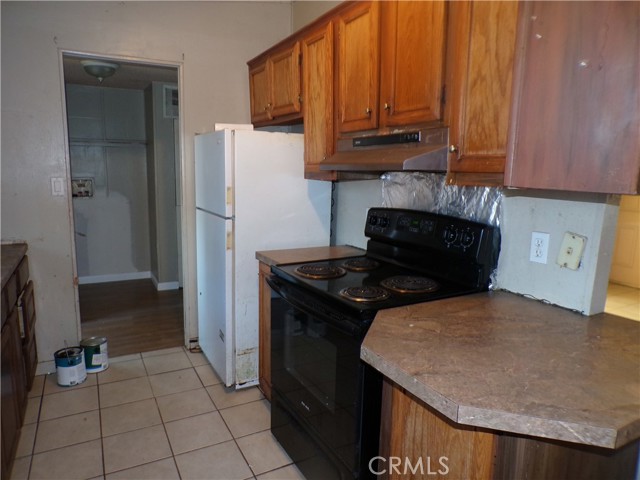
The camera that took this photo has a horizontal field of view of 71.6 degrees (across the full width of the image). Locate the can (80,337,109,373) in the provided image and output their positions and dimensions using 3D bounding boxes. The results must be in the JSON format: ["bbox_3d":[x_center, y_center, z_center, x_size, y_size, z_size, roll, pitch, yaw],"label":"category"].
[{"bbox_3d":[-1.557,0.797,3.071,0.166,0.193,0.166,-4,11,-28],"label":"can"}]

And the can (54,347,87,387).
[{"bbox_3d":[-1.618,0.826,2.888,0.168,0.194,0.168,-4,11,-28],"label":"can"}]

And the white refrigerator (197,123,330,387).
[{"bbox_3d":[-0.421,0.087,3.175,0.726,1.616,0.736,-4,11,-28],"label":"white refrigerator"}]

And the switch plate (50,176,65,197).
[{"bbox_3d":[-1.675,-0.338,2.833,0.070,0.114,0.008,-4,11,-28],"label":"switch plate"}]

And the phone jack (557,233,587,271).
[{"bbox_3d":[0.918,0.043,1.627,0.012,0.120,0.074,-4,19,-28],"label":"phone jack"}]

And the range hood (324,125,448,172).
[{"bbox_3d":[0.369,-0.376,1.974,0.504,0.158,0.756,-4,11,-28],"label":"range hood"}]

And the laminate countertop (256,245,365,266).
[{"bbox_3d":[-0.030,0.106,2.658,0.612,0.037,0.364,-4,11,-28],"label":"laminate countertop"}]

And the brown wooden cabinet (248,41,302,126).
[{"bbox_3d":[-0.156,-1.033,3.004,0.346,0.439,0.917,-4,11,-28],"label":"brown wooden cabinet"}]

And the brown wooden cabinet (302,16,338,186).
[{"bbox_3d":[0.156,-0.754,2.469,0.348,0.835,0.382,-4,11,-28],"label":"brown wooden cabinet"}]

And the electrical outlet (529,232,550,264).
[{"bbox_3d":[0.867,0.031,1.754,0.009,0.118,0.074,-4,11,-28],"label":"electrical outlet"}]

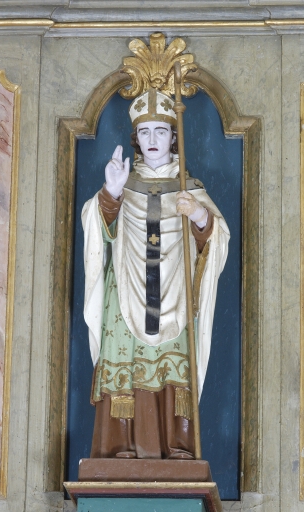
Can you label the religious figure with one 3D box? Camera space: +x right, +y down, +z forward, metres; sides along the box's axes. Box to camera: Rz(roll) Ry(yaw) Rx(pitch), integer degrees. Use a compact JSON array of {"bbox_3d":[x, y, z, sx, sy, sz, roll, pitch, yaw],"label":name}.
[{"bbox_3d":[0.010,0.052,6.733,0.451,1.192,0.351,0,-15,4],"label":"religious figure"}]

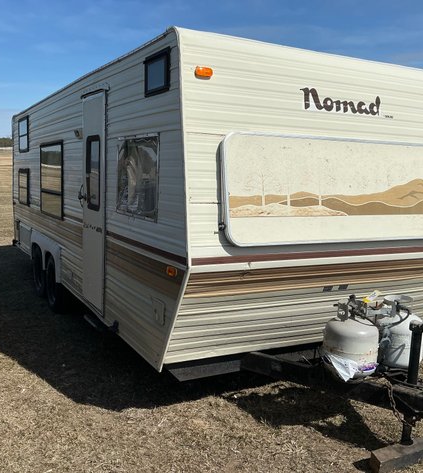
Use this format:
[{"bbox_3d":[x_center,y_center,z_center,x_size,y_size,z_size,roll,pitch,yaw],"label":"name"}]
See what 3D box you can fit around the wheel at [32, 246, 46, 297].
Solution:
[{"bbox_3d":[-2.141,0.431,6.630,0.200,0.670,0.670,-2,8,-29],"label":"wheel"}]

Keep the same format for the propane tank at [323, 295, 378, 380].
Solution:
[{"bbox_3d":[0.824,0.600,3.022,0.315,0.440,0.315,2,7,0],"label":"propane tank"}]

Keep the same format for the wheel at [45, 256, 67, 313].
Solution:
[{"bbox_3d":[-1.725,0.536,5.884,0.200,0.670,0.670,-2,8,-29],"label":"wheel"}]

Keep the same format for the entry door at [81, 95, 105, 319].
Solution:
[{"bbox_3d":[-0.976,-0.280,4.245,0.050,1.780,0.630,-2,8,-29],"label":"entry door"}]

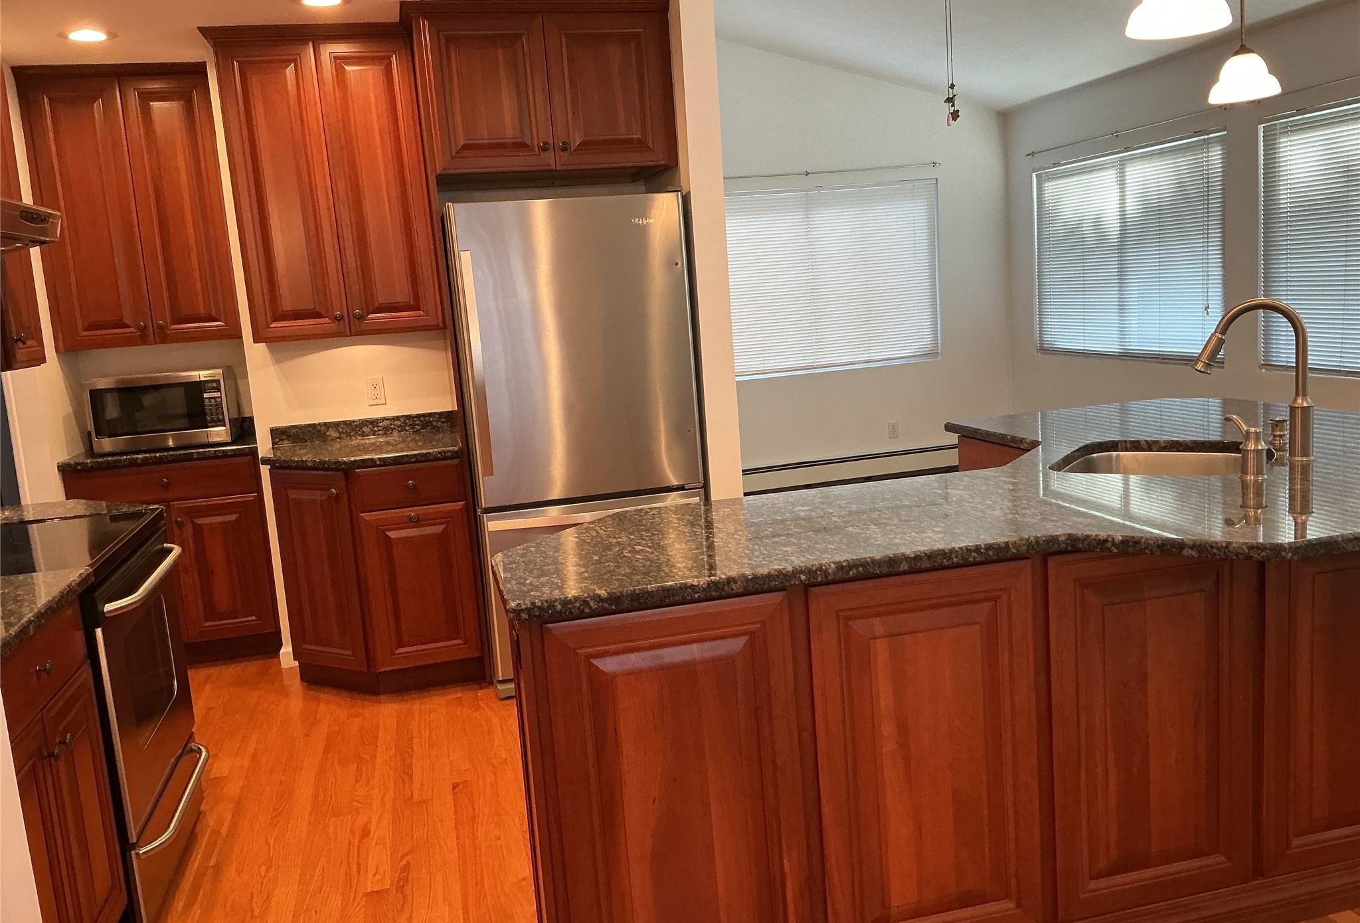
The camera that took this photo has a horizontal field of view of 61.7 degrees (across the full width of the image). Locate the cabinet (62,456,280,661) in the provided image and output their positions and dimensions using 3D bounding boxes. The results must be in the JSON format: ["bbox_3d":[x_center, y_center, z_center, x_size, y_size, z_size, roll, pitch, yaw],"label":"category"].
[{"bbox_3d":[-2.090,0.400,4.881,0.738,0.882,0.550,-6,10,-11],"label":"cabinet"}]

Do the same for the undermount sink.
[{"bbox_3d":[1.324,0.118,3.104,0.530,0.210,0.560,2,11,31],"label":"undermount sink"}]

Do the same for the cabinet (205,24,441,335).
[{"bbox_3d":[-1.305,-1.026,4.289,0.710,1.100,0.340,-6,10,-11],"label":"cabinet"}]

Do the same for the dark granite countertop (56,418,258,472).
[{"bbox_3d":[-2.121,-0.082,4.780,0.743,0.112,0.550,-6,10,-11],"label":"dark granite countertop"}]

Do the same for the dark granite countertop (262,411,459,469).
[{"bbox_3d":[-1.213,-0.071,4.325,0.745,0.115,0.570,-6,10,-11],"label":"dark granite countertop"}]

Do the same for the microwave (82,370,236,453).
[{"bbox_3d":[-2.163,-0.228,4.828,0.528,0.311,0.395,-6,10,-11],"label":"microwave"}]

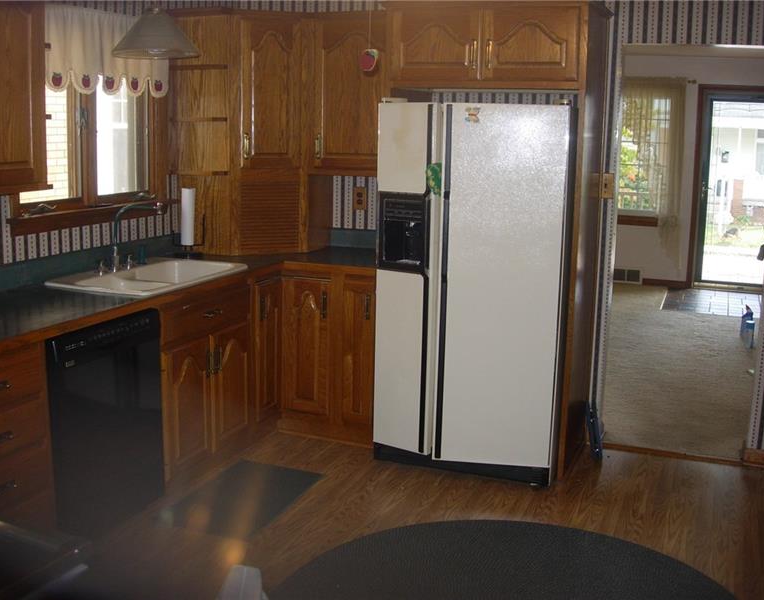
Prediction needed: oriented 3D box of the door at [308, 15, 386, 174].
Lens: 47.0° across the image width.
[{"bbox_3d":[-0.136,-1.020,4.333,0.460,0.760,0.030,6,13,25],"label":"door"}]

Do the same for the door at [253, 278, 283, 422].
[{"bbox_3d":[-0.559,0.247,4.364,0.024,0.715,0.260,6,13,23],"label":"door"}]

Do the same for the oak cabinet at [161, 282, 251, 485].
[{"bbox_3d":[-1.062,0.357,4.089,0.601,0.837,0.724,5,12,21],"label":"oak cabinet"}]

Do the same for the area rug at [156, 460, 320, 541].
[{"bbox_3d":[-0.611,0.848,3.836,0.453,0.010,0.709,5,12,21],"label":"area rug"}]

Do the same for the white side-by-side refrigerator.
[{"bbox_3d":[0.482,-0.074,4.176,0.845,1.700,0.710,5,13,20],"label":"white side-by-side refrigerator"}]

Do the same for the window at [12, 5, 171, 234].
[{"bbox_3d":[-1.321,-0.846,4.114,0.118,0.985,1.152,5,12,21],"label":"window"}]

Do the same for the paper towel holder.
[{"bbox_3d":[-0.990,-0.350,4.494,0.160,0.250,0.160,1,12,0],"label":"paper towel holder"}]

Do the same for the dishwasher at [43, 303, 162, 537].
[{"bbox_3d":[-1.311,0.476,3.479,0.601,0.847,0.625,5,12,21],"label":"dishwasher"}]

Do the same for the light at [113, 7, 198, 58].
[{"bbox_3d":[-0.959,-1.129,3.720,0.360,0.215,0.360,6,13,25],"label":"light"}]

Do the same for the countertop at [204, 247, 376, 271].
[{"bbox_3d":[-0.365,-0.224,4.614,1.040,0.040,0.630,6,13,25],"label":"countertop"}]

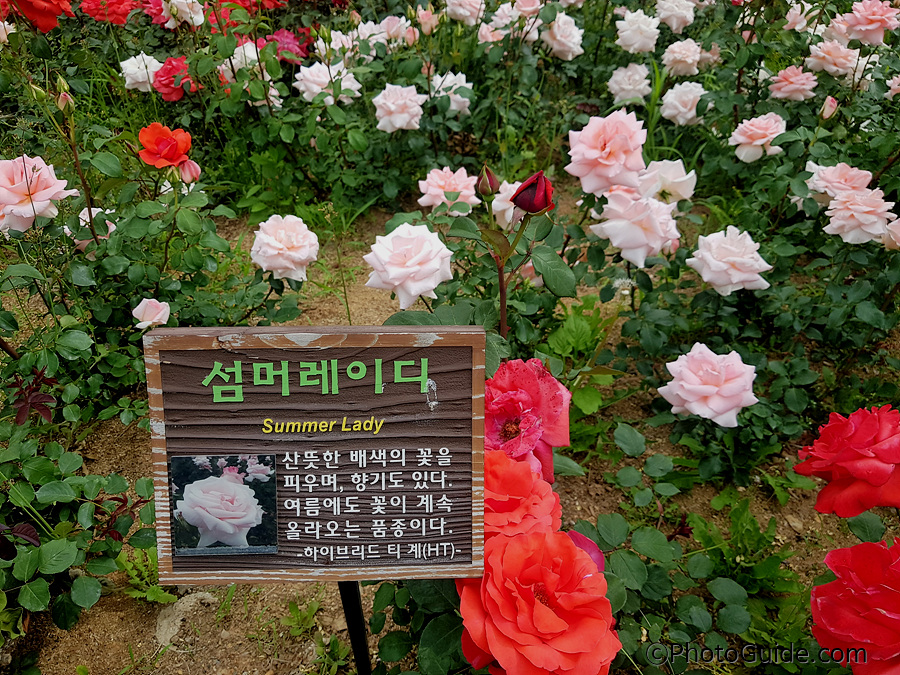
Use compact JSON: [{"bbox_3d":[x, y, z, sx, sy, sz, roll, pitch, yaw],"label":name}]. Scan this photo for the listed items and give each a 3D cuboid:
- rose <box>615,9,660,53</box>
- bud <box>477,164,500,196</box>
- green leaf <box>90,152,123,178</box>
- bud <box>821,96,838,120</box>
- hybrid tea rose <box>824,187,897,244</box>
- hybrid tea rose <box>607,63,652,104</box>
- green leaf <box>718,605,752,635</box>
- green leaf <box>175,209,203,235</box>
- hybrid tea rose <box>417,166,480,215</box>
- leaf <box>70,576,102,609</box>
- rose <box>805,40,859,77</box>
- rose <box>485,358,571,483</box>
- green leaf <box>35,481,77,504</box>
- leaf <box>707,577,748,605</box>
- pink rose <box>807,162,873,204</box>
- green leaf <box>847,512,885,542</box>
[{"bbox_3d":[0.499,-0.818,1.800,0.116,0.108,0.114,10,43,11],"label":"rose"},{"bbox_3d":[0.046,-0.186,0.800,0.028,0.040,0.028,2,42,3],"label":"bud"},{"bbox_3d":[-0.533,-0.269,1.050,0.056,0.014,0.036,35,67,-4],"label":"green leaf"},{"bbox_3d":[0.786,-0.474,1.400,0.033,0.050,0.033,35,38,15],"label":"bud"},{"bbox_3d":[0.644,-0.191,1.060,0.110,0.078,0.110,23,49,26],"label":"hybrid tea rose"},{"bbox_3d":[0.462,-0.657,1.750,0.112,0.100,0.112,10,43,11],"label":"hybrid tea rose"},{"bbox_3d":[0.370,0.365,0.880,0.051,0.012,0.032,-24,48,-13],"label":"green leaf"},{"bbox_3d":[-0.402,-0.178,1.040,0.037,0.010,0.050,-27,75,-21],"label":"green leaf"},{"bbox_3d":[-0.001,-0.248,1.140,0.103,0.070,0.103,0,56,0],"label":"hybrid tea rose"},{"bbox_3d":[-0.645,0.453,1.200,0.054,0.014,0.058,-17,56,-24],"label":"leaf"},{"bbox_3d":[0.807,-0.590,1.430,0.112,0.070,0.112,19,48,22],"label":"rose"},{"bbox_3d":[0.063,0.089,0.680,0.118,0.095,0.080,6,37,8],"label":"rose"},{"bbox_3d":[-0.656,0.259,1.130,0.066,0.015,0.048,-4,46,-9],"label":"green leaf"},{"bbox_3d":[0.354,0.323,0.860,0.048,0.012,0.036,20,54,26],"label":"leaf"},{"bbox_3d":[0.586,-0.232,1.020,0.097,0.063,0.090,9,38,11],"label":"pink rose"},{"bbox_3d":[0.535,0.239,0.870,0.046,0.012,0.054,7,50,18],"label":"green leaf"}]

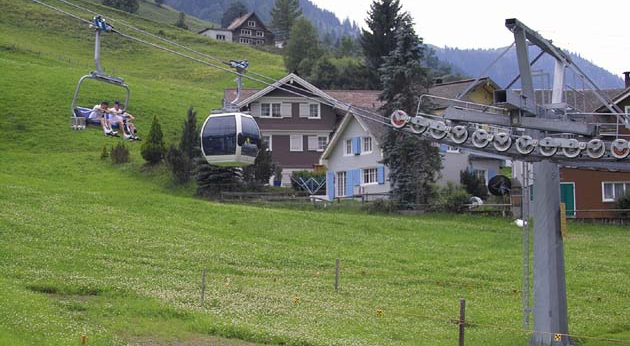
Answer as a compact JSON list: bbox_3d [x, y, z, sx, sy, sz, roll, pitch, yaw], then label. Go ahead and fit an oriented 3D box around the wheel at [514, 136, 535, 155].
[{"bbox_3d":[5.921,-0.781,26.630,0.520,0.520,0.120,-2,-4,25],"label":"wheel"}]

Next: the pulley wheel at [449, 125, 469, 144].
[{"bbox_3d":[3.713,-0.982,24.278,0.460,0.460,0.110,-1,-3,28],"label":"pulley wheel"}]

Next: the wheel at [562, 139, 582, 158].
[{"bbox_3d":[7.102,-0.665,26.080,0.520,0.520,0.120,-2,-4,25],"label":"wheel"}]

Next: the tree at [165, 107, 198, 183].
[{"bbox_3d":[-9.994,-1.954,71.000,2.630,5.940,2.630,0,-2,0],"label":"tree"}]

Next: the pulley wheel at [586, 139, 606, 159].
[{"bbox_3d":[7.692,-0.648,25.830,0.520,0.520,0.120,-2,-4,25],"label":"pulley wheel"}]

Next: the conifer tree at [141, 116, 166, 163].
[{"bbox_3d":[-11.964,-2.482,70.000,1.950,3.550,1.950,0,-4,0],"label":"conifer tree"}]

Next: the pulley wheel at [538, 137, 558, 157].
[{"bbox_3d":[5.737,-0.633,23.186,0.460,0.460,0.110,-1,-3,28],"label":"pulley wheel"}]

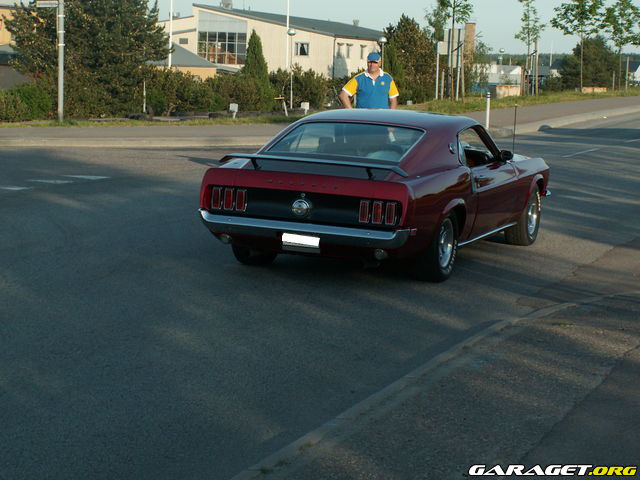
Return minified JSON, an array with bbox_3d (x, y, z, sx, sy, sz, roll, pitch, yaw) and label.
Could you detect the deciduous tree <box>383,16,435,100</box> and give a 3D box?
[{"bbox_3d":[3.705,-7.493,62.000,2.100,3.700,2.100,2,7,3],"label":"deciduous tree"}]

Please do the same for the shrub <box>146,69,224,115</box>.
[{"bbox_3d":[-4.042,-4.447,45.000,2.350,1.400,1.900,1,7,-5],"label":"shrub"}]

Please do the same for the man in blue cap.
[{"bbox_3d":[0.631,-1.557,19.708,0.780,1.820,0.380,2,7,5],"label":"man in blue cap"}]

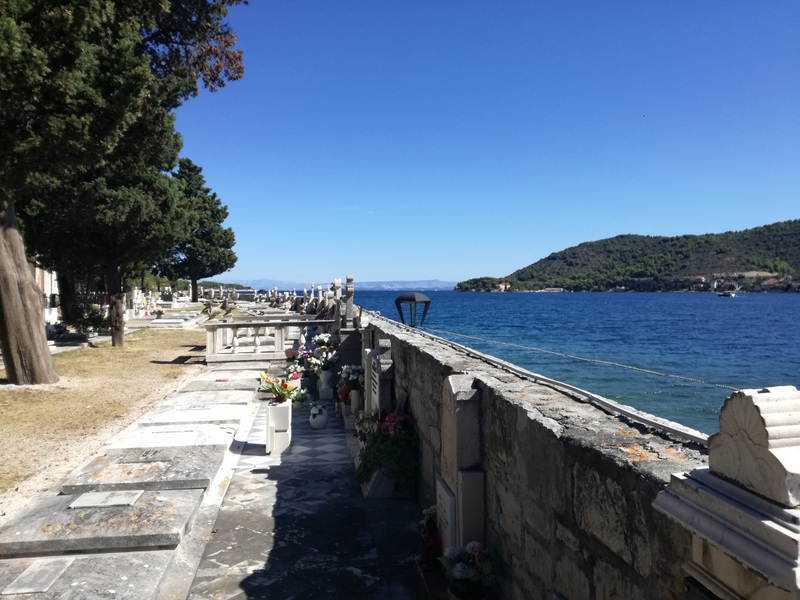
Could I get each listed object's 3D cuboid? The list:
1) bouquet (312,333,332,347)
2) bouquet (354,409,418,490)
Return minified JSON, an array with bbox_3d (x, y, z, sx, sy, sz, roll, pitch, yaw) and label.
[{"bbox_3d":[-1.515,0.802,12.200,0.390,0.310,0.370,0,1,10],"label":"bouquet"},{"bbox_3d":[-0.101,1.234,5.050,0.480,0.650,0.460,0,1,10],"label":"bouquet"}]

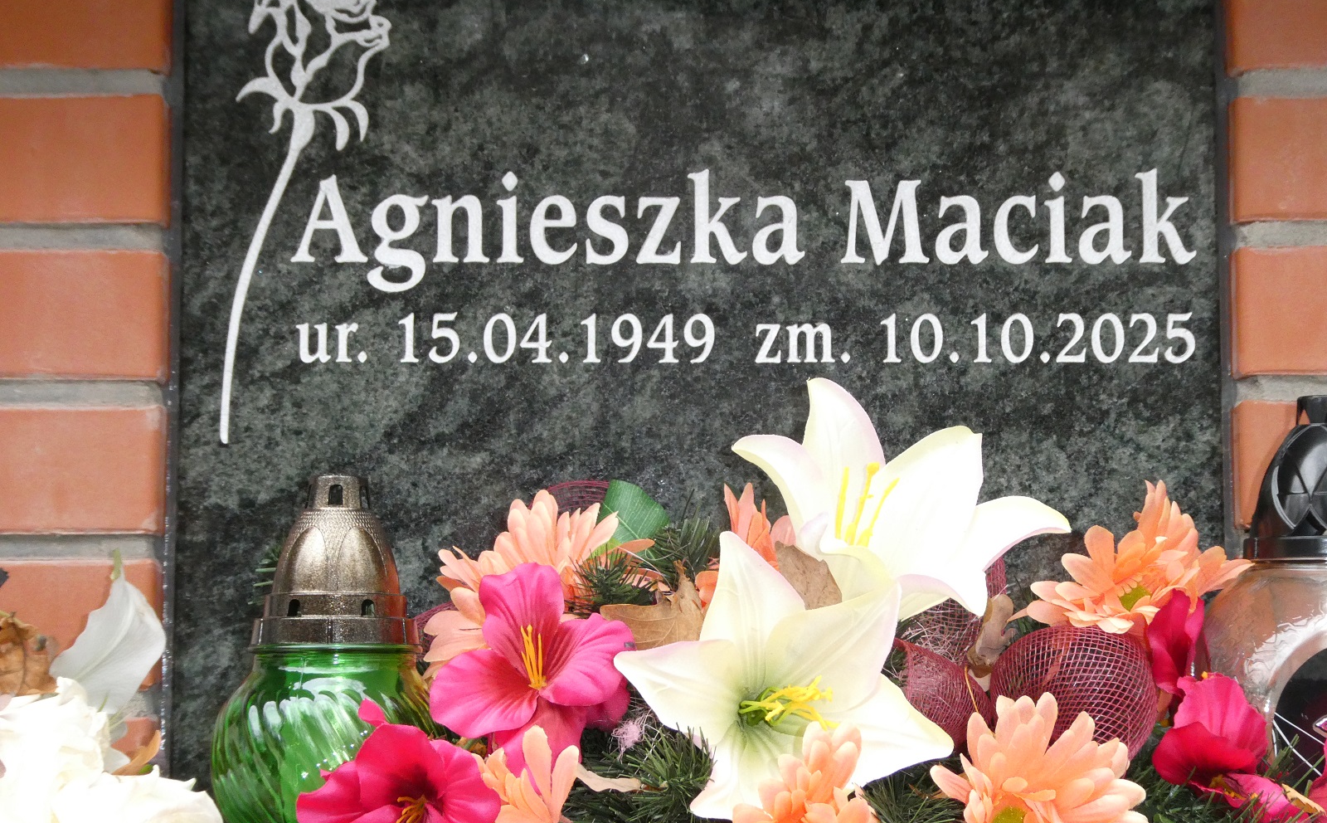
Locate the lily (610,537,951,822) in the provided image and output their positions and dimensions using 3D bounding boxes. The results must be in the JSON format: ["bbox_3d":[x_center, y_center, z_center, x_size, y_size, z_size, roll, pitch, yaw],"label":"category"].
[{"bbox_3d":[0.051,0.113,1.060,0.142,0.124,0.075,1,-12,-15],"label":"lily"}]

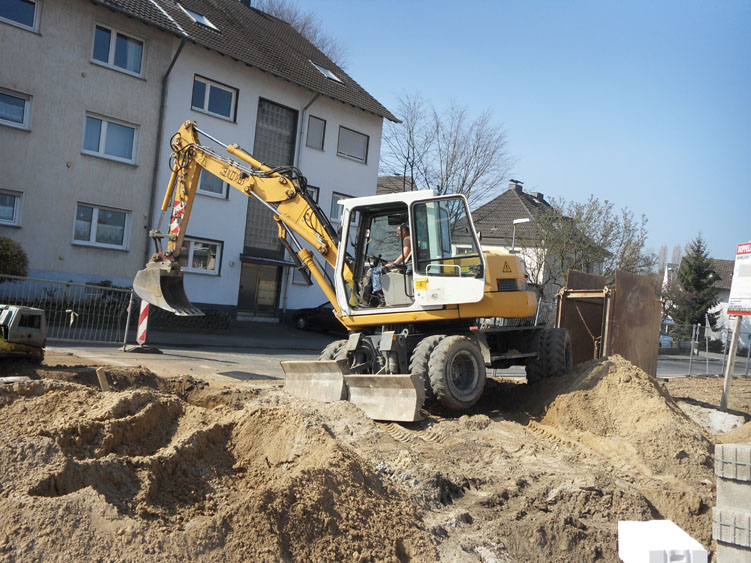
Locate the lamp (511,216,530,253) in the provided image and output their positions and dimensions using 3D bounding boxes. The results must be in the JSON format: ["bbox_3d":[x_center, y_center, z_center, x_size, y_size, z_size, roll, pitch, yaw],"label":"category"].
[{"bbox_3d":[6.245,0.092,36.000,0.900,5.800,0.250,4,-2,38],"label":"lamp"}]

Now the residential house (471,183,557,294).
[{"bbox_3d":[10.317,-1.326,56.970,9.300,10.600,10.500,4,-2,38],"label":"residential house"}]

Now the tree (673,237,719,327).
[{"bbox_3d":[23.365,0.814,60.000,3.700,8.400,3.700,4,-2,38],"label":"tree"}]

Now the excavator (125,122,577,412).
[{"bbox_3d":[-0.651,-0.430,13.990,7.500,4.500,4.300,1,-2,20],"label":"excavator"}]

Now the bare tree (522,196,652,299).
[{"bbox_3d":[11.111,-0.160,43.000,6.400,7.700,6.400,4,-2,38],"label":"bare tree"}]

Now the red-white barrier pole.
[{"bbox_3d":[-4.735,0.821,16.700,0.250,1.020,0.080,4,-2,38],"label":"red-white barrier pole"}]

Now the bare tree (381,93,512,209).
[{"bbox_3d":[3.630,-3.517,44.000,7.200,13.000,7.200,4,-2,38],"label":"bare tree"}]

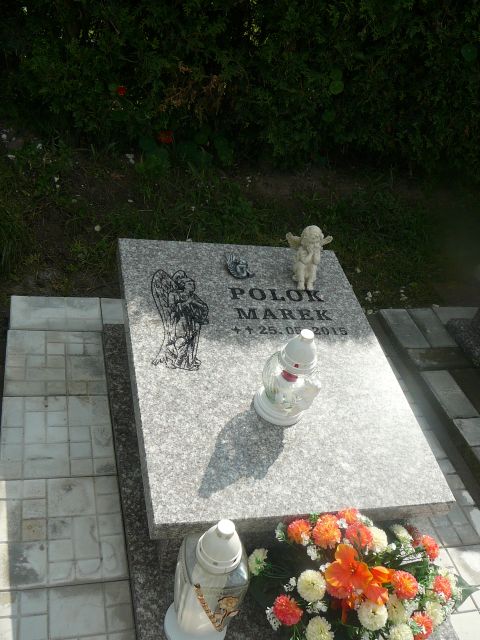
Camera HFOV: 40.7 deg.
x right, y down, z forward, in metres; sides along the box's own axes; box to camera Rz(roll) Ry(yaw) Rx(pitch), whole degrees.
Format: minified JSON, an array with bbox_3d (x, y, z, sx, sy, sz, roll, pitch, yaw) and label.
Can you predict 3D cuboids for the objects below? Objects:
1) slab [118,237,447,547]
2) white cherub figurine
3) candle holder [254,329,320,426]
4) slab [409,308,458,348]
[{"bbox_3d":[0.057,0.097,1.531,0.622,0.048,0.821,1,44,-18],"label":"slab"},{"bbox_3d":[0.179,-0.174,1.710,0.115,0.155,0.085,1,44,-18],"label":"white cherub figurine"},{"bbox_3d":[0.113,0.107,1.341,0.115,0.213,0.120,10,42,-9],"label":"candle holder"},{"bbox_3d":[0.636,0.045,2.178,0.103,0.050,0.203,3,37,-17],"label":"slab"}]

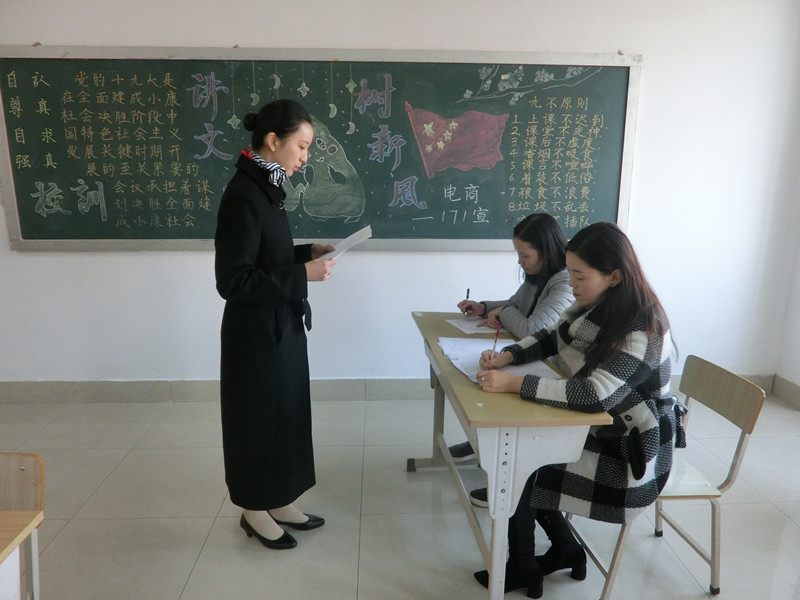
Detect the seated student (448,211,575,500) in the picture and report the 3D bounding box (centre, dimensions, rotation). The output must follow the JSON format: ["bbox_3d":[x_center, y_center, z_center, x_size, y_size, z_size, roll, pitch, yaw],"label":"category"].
[{"bbox_3d":[0.548,0.250,2.436,0.600,1.240,0.500,0,13,-2],"label":"seated student"}]

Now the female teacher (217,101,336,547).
[{"bbox_3d":[-0.441,0.138,2.017,0.430,1.640,0.470,2,13,5],"label":"female teacher"}]

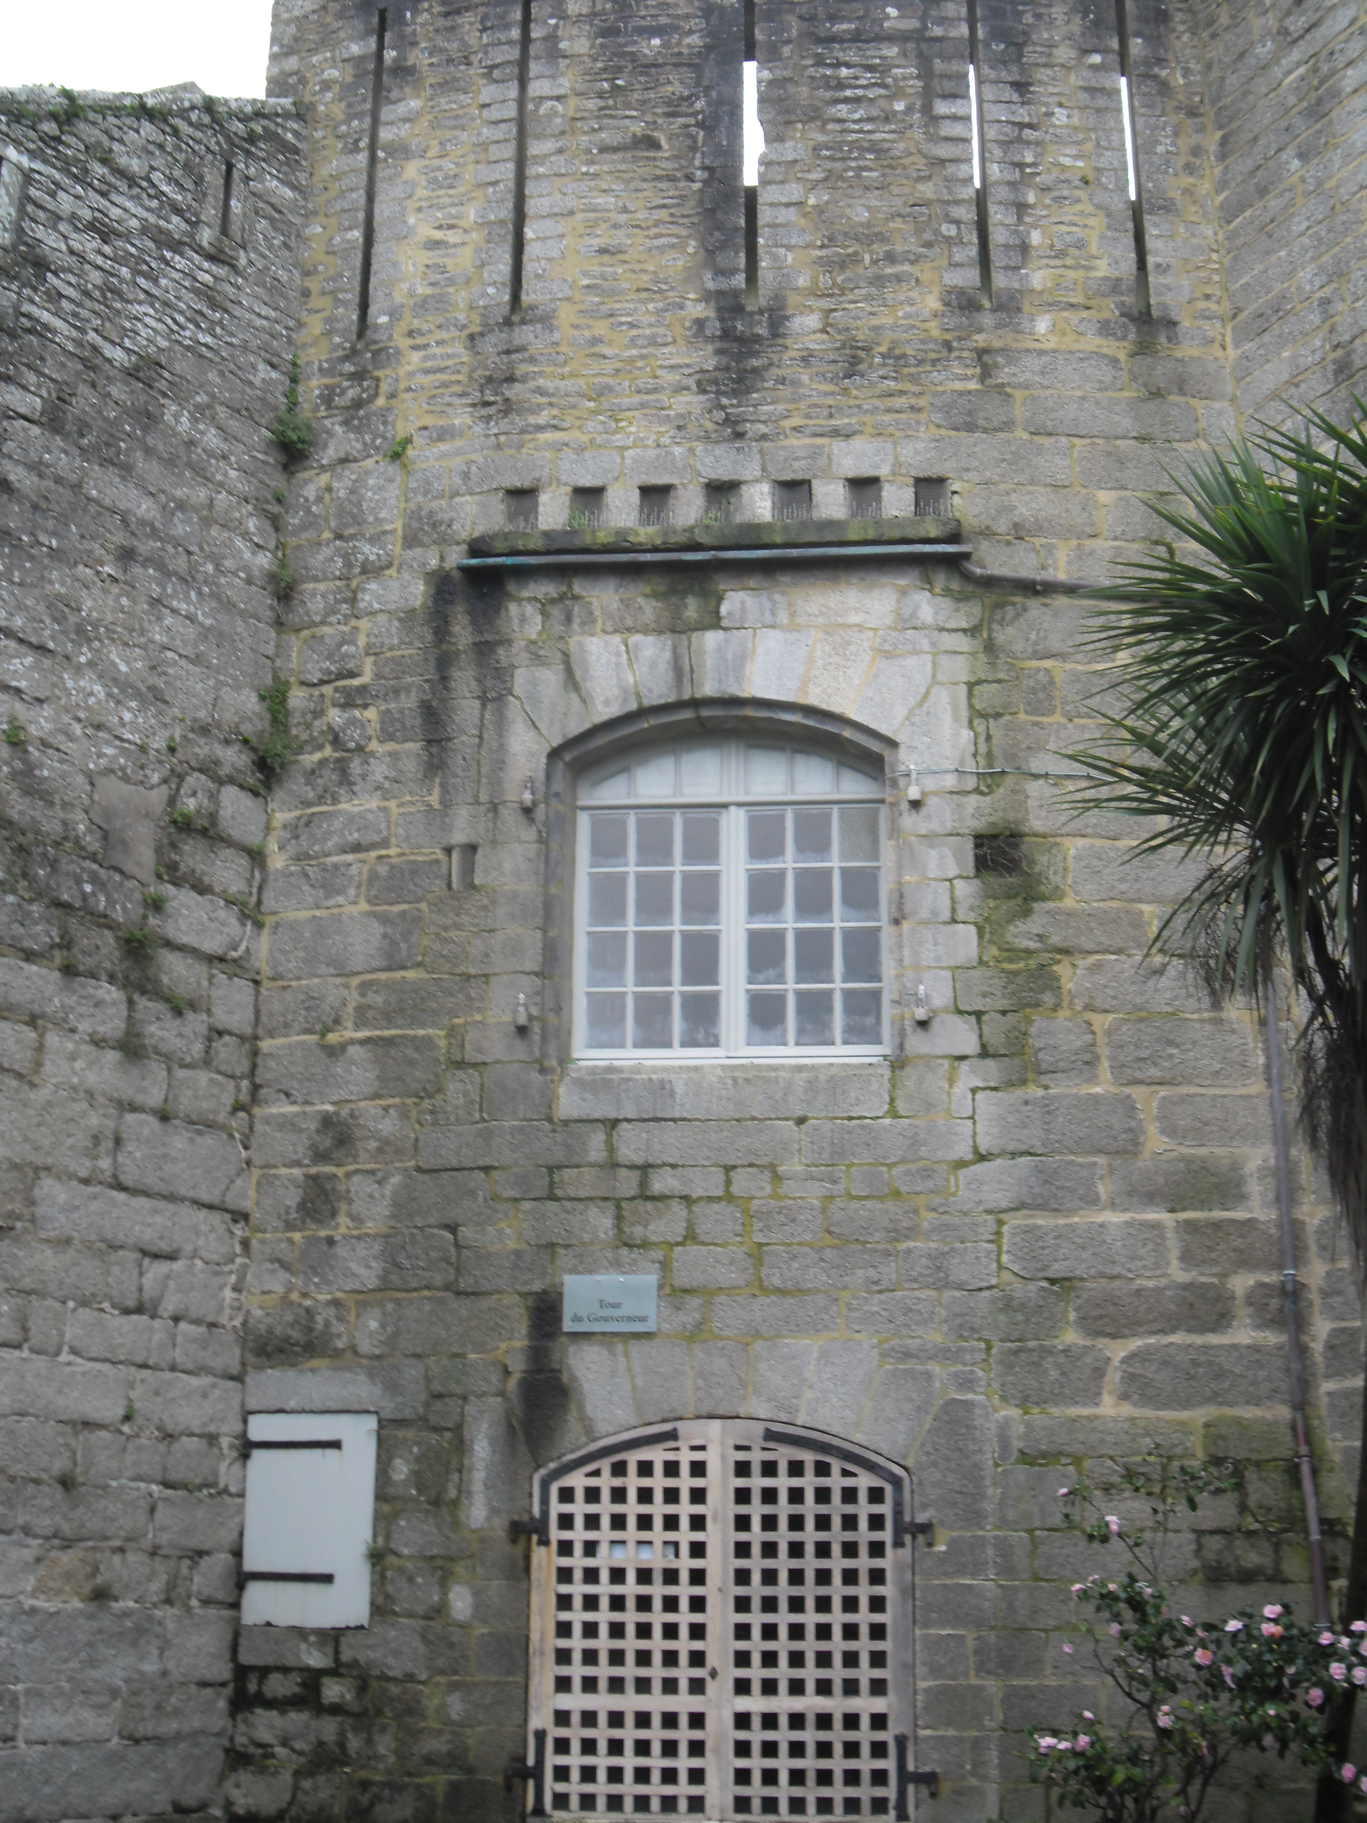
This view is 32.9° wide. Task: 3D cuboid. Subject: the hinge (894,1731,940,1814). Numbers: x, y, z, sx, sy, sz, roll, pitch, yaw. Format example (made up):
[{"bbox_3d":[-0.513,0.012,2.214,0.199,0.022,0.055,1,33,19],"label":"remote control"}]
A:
[{"bbox_3d":[1.200,4.422,11.846,0.237,0.429,0.060,-1,-15,5],"label":"hinge"}]

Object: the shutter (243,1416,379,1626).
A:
[{"bbox_3d":[-2.073,3.357,12.816,0.770,1.142,0.050,-5,-15,18],"label":"shutter"}]

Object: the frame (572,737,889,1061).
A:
[{"bbox_3d":[0.277,-0.092,13.501,1.830,1.930,0.100,-1,-15,5],"label":"frame"}]

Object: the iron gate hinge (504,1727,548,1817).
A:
[{"bbox_3d":[-0.820,4.471,12.032,0.230,0.439,0.060,-1,-15,5],"label":"iron gate hinge"}]

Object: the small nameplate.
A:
[{"bbox_3d":[-0.395,2.135,12.621,0.518,0.309,0.015,-2,-15,7],"label":"small nameplate"}]

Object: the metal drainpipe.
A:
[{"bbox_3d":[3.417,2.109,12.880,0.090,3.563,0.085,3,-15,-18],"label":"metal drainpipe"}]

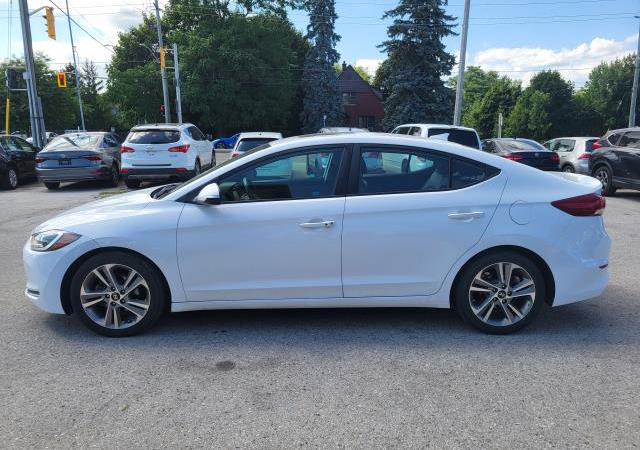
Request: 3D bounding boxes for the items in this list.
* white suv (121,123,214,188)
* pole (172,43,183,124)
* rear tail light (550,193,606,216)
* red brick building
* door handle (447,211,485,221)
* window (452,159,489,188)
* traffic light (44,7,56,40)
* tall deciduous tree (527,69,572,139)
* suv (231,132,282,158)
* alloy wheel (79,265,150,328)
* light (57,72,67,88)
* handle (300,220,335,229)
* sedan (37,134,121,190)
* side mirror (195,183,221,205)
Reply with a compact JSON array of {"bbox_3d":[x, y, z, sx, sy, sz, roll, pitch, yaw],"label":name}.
[{"bbox_3d":[-4.290,-2.076,14.237,1.880,1.690,4.690,0,10,-3],"label":"white suv"},{"bbox_3d":[-7.394,-6.334,25.276,0.240,6.200,0.240,0,10,0],"label":"pole"},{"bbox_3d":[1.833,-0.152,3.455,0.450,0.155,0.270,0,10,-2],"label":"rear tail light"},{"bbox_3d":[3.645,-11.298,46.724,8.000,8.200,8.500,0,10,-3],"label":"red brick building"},{"bbox_3d":[1.000,-0.063,3.271,0.250,0.045,0.050,0,10,-1],"label":"door handle"},{"bbox_3d":[1.052,-0.349,3.338,0.260,0.210,0.040,0,-8,-2],"label":"window"},{"bbox_3d":[-10.064,-7.509,17.951,0.400,1.100,0.600,-2,11,-14],"label":"traffic light"},{"bbox_3d":[21.009,-10.395,43.845,4.600,7.600,4.600,0,10,0],"label":"tall deciduous tree"},{"bbox_3d":[-1.878,-2.310,16.193,1.780,1.550,4.300,-1,10,-4],"label":"suv"},{"bbox_3d":[-1.416,0.486,3.399,0.465,0.465,0.200,0,10,-1],"label":"alloy wheel"},{"bbox_3d":[-19.408,-10.834,36.161,0.620,1.060,0.350,-3,11,-19],"label":"light"},{"bbox_3d":[-0.015,-0.011,3.227,0.240,0.050,0.055,0,10,-2],"label":"handle"},{"bbox_3d":[-6.583,-1.991,14.330,1.800,1.460,4.680,0,10,-4],"label":"sedan"},{"bbox_3d":[-0.737,-0.199,3.128,0.180,0.150,0.230,0,10,-1],"label":"side mirror"}]

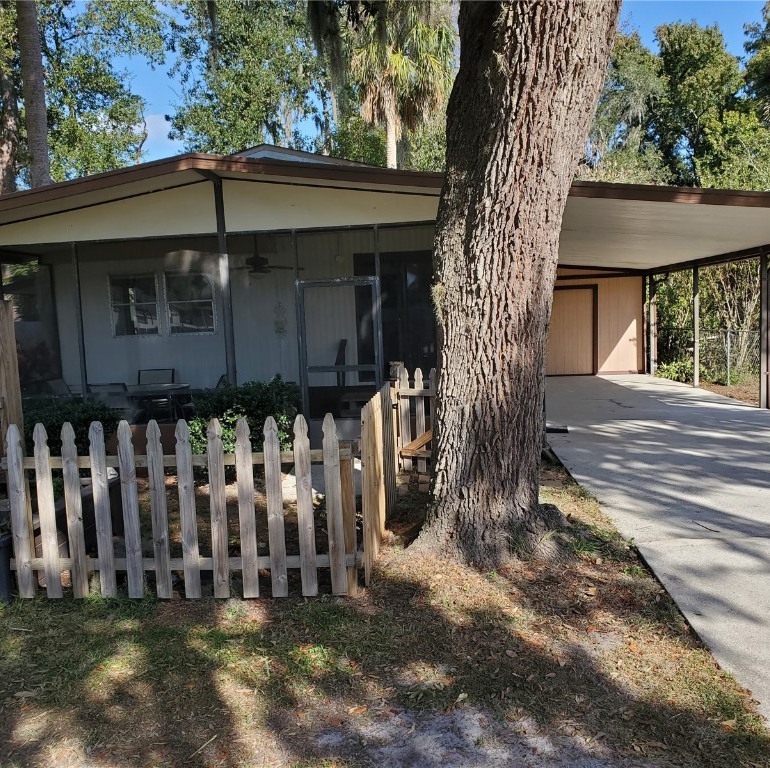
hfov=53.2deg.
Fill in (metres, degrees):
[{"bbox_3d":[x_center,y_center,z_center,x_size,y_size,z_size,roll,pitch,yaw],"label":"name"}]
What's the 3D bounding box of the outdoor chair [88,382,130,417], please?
[{"bbox_3d":[-3.489,0.409,10.273,0.600,0.900,0.700,-1,5,15],"label":"outdoor chair"}]

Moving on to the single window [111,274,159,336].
[{"bbox_3d":[-4.118,-1.290,12.643,0.780,0.980,0.100,-2,5,5],"label":"single window"}]

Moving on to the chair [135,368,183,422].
[{"bbox_3d":[-3.507,0.262,11.895,0.600,0.910,0.700,-3,5,-9],"label":"chair"}]

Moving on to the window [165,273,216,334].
[{"bbox_3d":[-3.176,-1.314,12.558,0.780,0.980,0.100,-2,5,5],"label":"window"}]

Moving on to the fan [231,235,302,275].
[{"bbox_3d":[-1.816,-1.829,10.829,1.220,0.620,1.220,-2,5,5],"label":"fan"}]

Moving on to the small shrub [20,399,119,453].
[{"bbox_3d":[-3.813,0.587,9.260,1.100,0.820,0.850,-2,5,5],"label":"small shrub"}]

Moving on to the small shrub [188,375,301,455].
[{"bbox_3d":[-1.659,0.406,9.034,1.200,1.030,1.000,-2,5,5],"label":"small shrub"}]

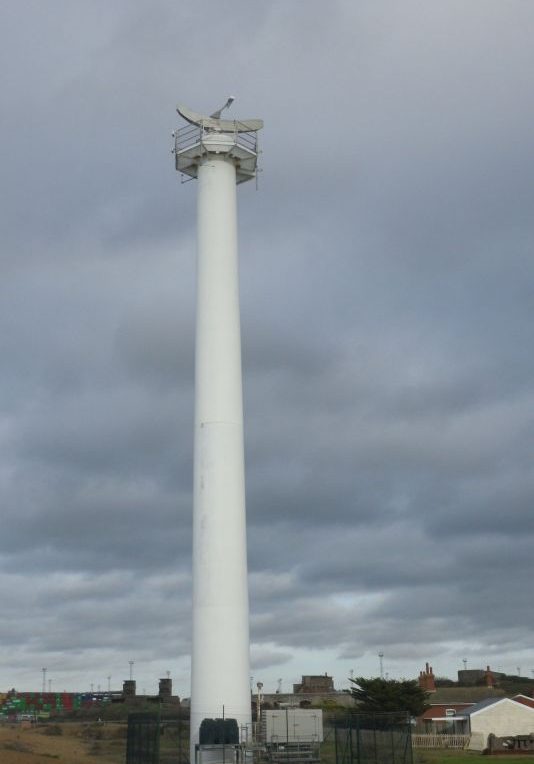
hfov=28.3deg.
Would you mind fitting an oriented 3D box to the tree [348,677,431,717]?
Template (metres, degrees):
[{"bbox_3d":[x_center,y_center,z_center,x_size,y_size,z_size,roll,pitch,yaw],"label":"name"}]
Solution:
[{"bbox_3d":[9.825,26.747,85.812,6.600,5.340,6.200,-1,-18,0],"label":"tree"}]

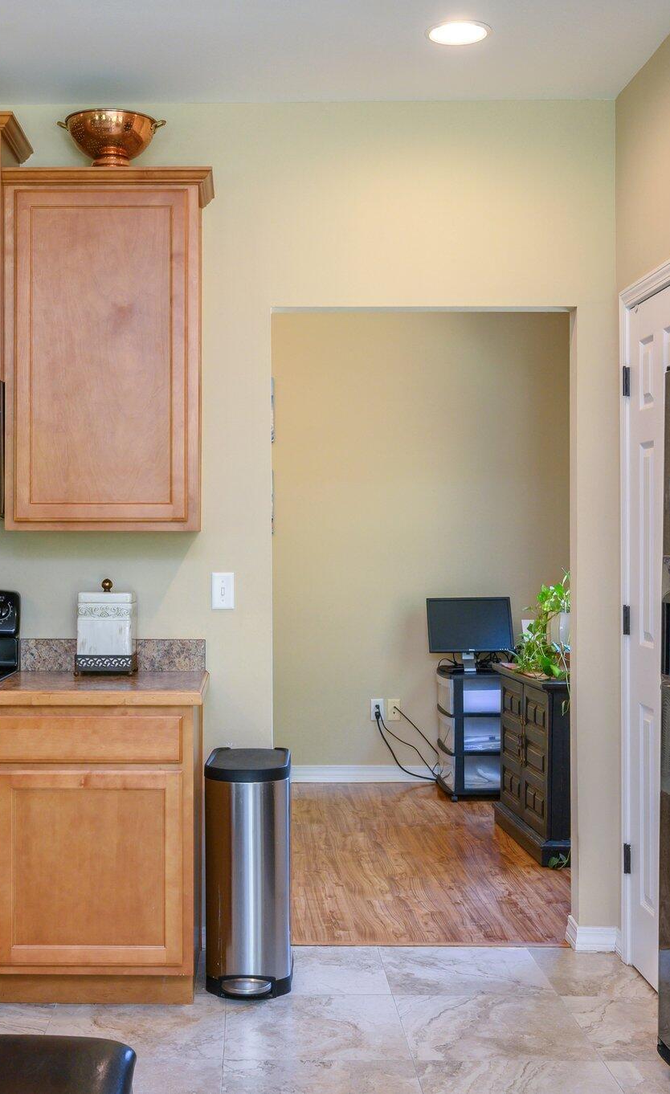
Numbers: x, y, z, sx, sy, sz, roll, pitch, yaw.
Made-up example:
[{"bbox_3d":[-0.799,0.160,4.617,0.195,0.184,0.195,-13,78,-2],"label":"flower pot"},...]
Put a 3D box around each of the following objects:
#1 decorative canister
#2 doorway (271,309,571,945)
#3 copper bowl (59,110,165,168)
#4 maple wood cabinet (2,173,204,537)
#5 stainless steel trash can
[{"bbox_3d":[-0.740,0.257,4.000,0.178,0.305,0.165,0,0,-2],"label":"decorative canister"},{"bbox_3d":[0.290,0.265,4.180,1.010,2.135,0.130,0,0,-2],"label":"doorway"},{"bbox_3d":[-0.700,-1.260,3.890,0.330,0.190,0.290,0,0,-2],"label":"copper bowl"},{"bbox_3d":[-0.710,-0.606,3.940,0.630,1.110,0.355,0,0,-2],"label":"maple wood cabinet"},{"bbox_3d":[-0.267,0.990,3.790,0.255,0.680,0.340,0,0,-2],"label":"stainless steel trash can"}]

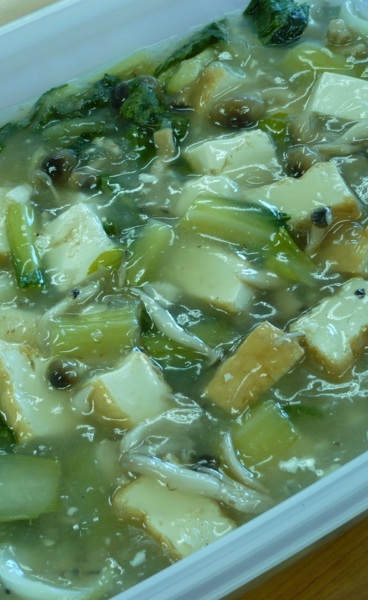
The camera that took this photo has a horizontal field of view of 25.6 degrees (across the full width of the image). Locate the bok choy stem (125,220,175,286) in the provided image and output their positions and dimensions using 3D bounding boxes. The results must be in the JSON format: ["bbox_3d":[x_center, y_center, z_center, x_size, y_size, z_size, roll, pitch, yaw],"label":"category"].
[{"bbox_3d":[-0.015,-0.020,0.390,0.016,0.013,0.028,19,64,14],"label":"bok choy stem"}]

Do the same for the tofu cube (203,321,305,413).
[{"bbox_3d":[0.028,0.031,0.320,0.038,0.021,0.020,-41,61,-17],"label":"tofu cube"}]

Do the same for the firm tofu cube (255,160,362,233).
[{"bbox_3d":[0.055,-0.040,0.360,0.038,0.021,0.024,-23,57,-7],"label":"firm tofu cube"}]

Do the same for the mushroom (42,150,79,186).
[{"bbox_3d":[-0.069,-0.074,0.450,0.017,0.013,0.016,-3,60,4],"label":"mushroom"}]

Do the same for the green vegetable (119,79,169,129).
[{"bbox_3d":[-0.020,-0.096,0.404,0.024,0.016,0.021,3,58,10],"label":"green vegetable"}]

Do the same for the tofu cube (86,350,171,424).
[{"bbox_3d":[-0.020,0.038,0.322,0.022,0.021,0.025,-37,60,-15],"label":"tofu cube"}]

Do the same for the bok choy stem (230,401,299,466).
[{"bbox_3d":[0.030,0.052,0.303,0.021,0.010,0.018,-36,59,-14],"label":"bok choy stem"}]

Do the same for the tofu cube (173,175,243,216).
[{"bbox_3d":[0.012,-0.042,0.370,0.030,0.021,0.022,1,58,9],"label":"tofu cube"}]

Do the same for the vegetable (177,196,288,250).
[{"bbox_3d":[0.025,-0.040,0.424,0.053,0.012,0.019,14,63,13],"label":"vegetable"}]

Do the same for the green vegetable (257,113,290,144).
[{"bbox_3d":[0.046,-0.088,0.422,0.012,0.009,0.016,29,66,18],"label":"green vegetable"}]

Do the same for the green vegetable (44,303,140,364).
[{"bbox_3d":[-0.041,0.018,0.370,0.038,0.015,0.022,-9,60,-1],"label":"green vegetable"}]

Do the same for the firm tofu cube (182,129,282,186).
[{"bbox_3d":[0.025,-0.069,0.417,0.038,0.024,0.028,-15,61,-5],"label":"firm tofu cube"}]

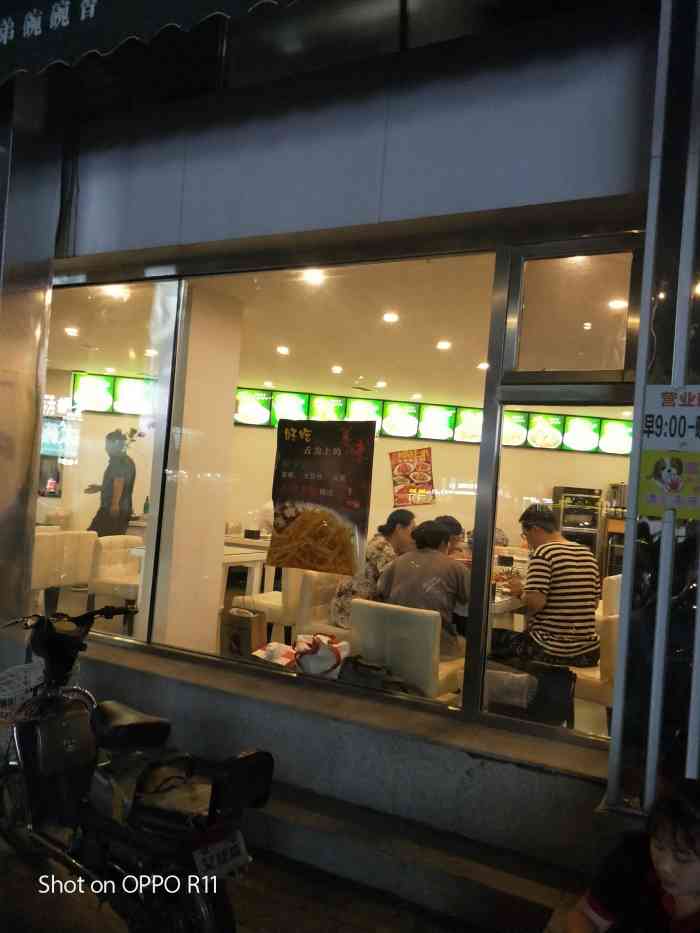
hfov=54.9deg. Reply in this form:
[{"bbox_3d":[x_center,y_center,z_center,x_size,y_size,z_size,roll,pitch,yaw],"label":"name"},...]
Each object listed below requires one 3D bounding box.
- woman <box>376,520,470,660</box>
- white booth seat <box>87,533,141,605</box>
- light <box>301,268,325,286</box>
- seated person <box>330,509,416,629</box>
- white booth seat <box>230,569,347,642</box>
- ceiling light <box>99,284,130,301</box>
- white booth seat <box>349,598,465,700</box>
[{"bbox_3d":[0.431,0.930,3.824,0.500,1.230,0.720,3,-2,25],"label":"woman"},{"bbox_3d":[-1.863,1.033,5.746,0.520,0.800,0.500,3,-2,25],"label":"white booth seat"},{"bbox_3d":[-0.218,-1.116,3.978,0.120,0.050,0.120,3,-2,25],"label":"light"},{"bbox_3d":[0.211,0.926,4.554,0.750,1.240,0.480,4,-2,19],"label":"seated person"},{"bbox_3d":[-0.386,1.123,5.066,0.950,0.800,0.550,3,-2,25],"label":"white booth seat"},{"bbox_3d":[-1.613,-1.201,4.624,0.150,0.050,0.150,3,-2,25],"label":"ceiling light"},{"bbox_3d":[0.310,1.132,3.657,0.490,0.800,0.530,3,-2,25],"label":"white booth seat"}]

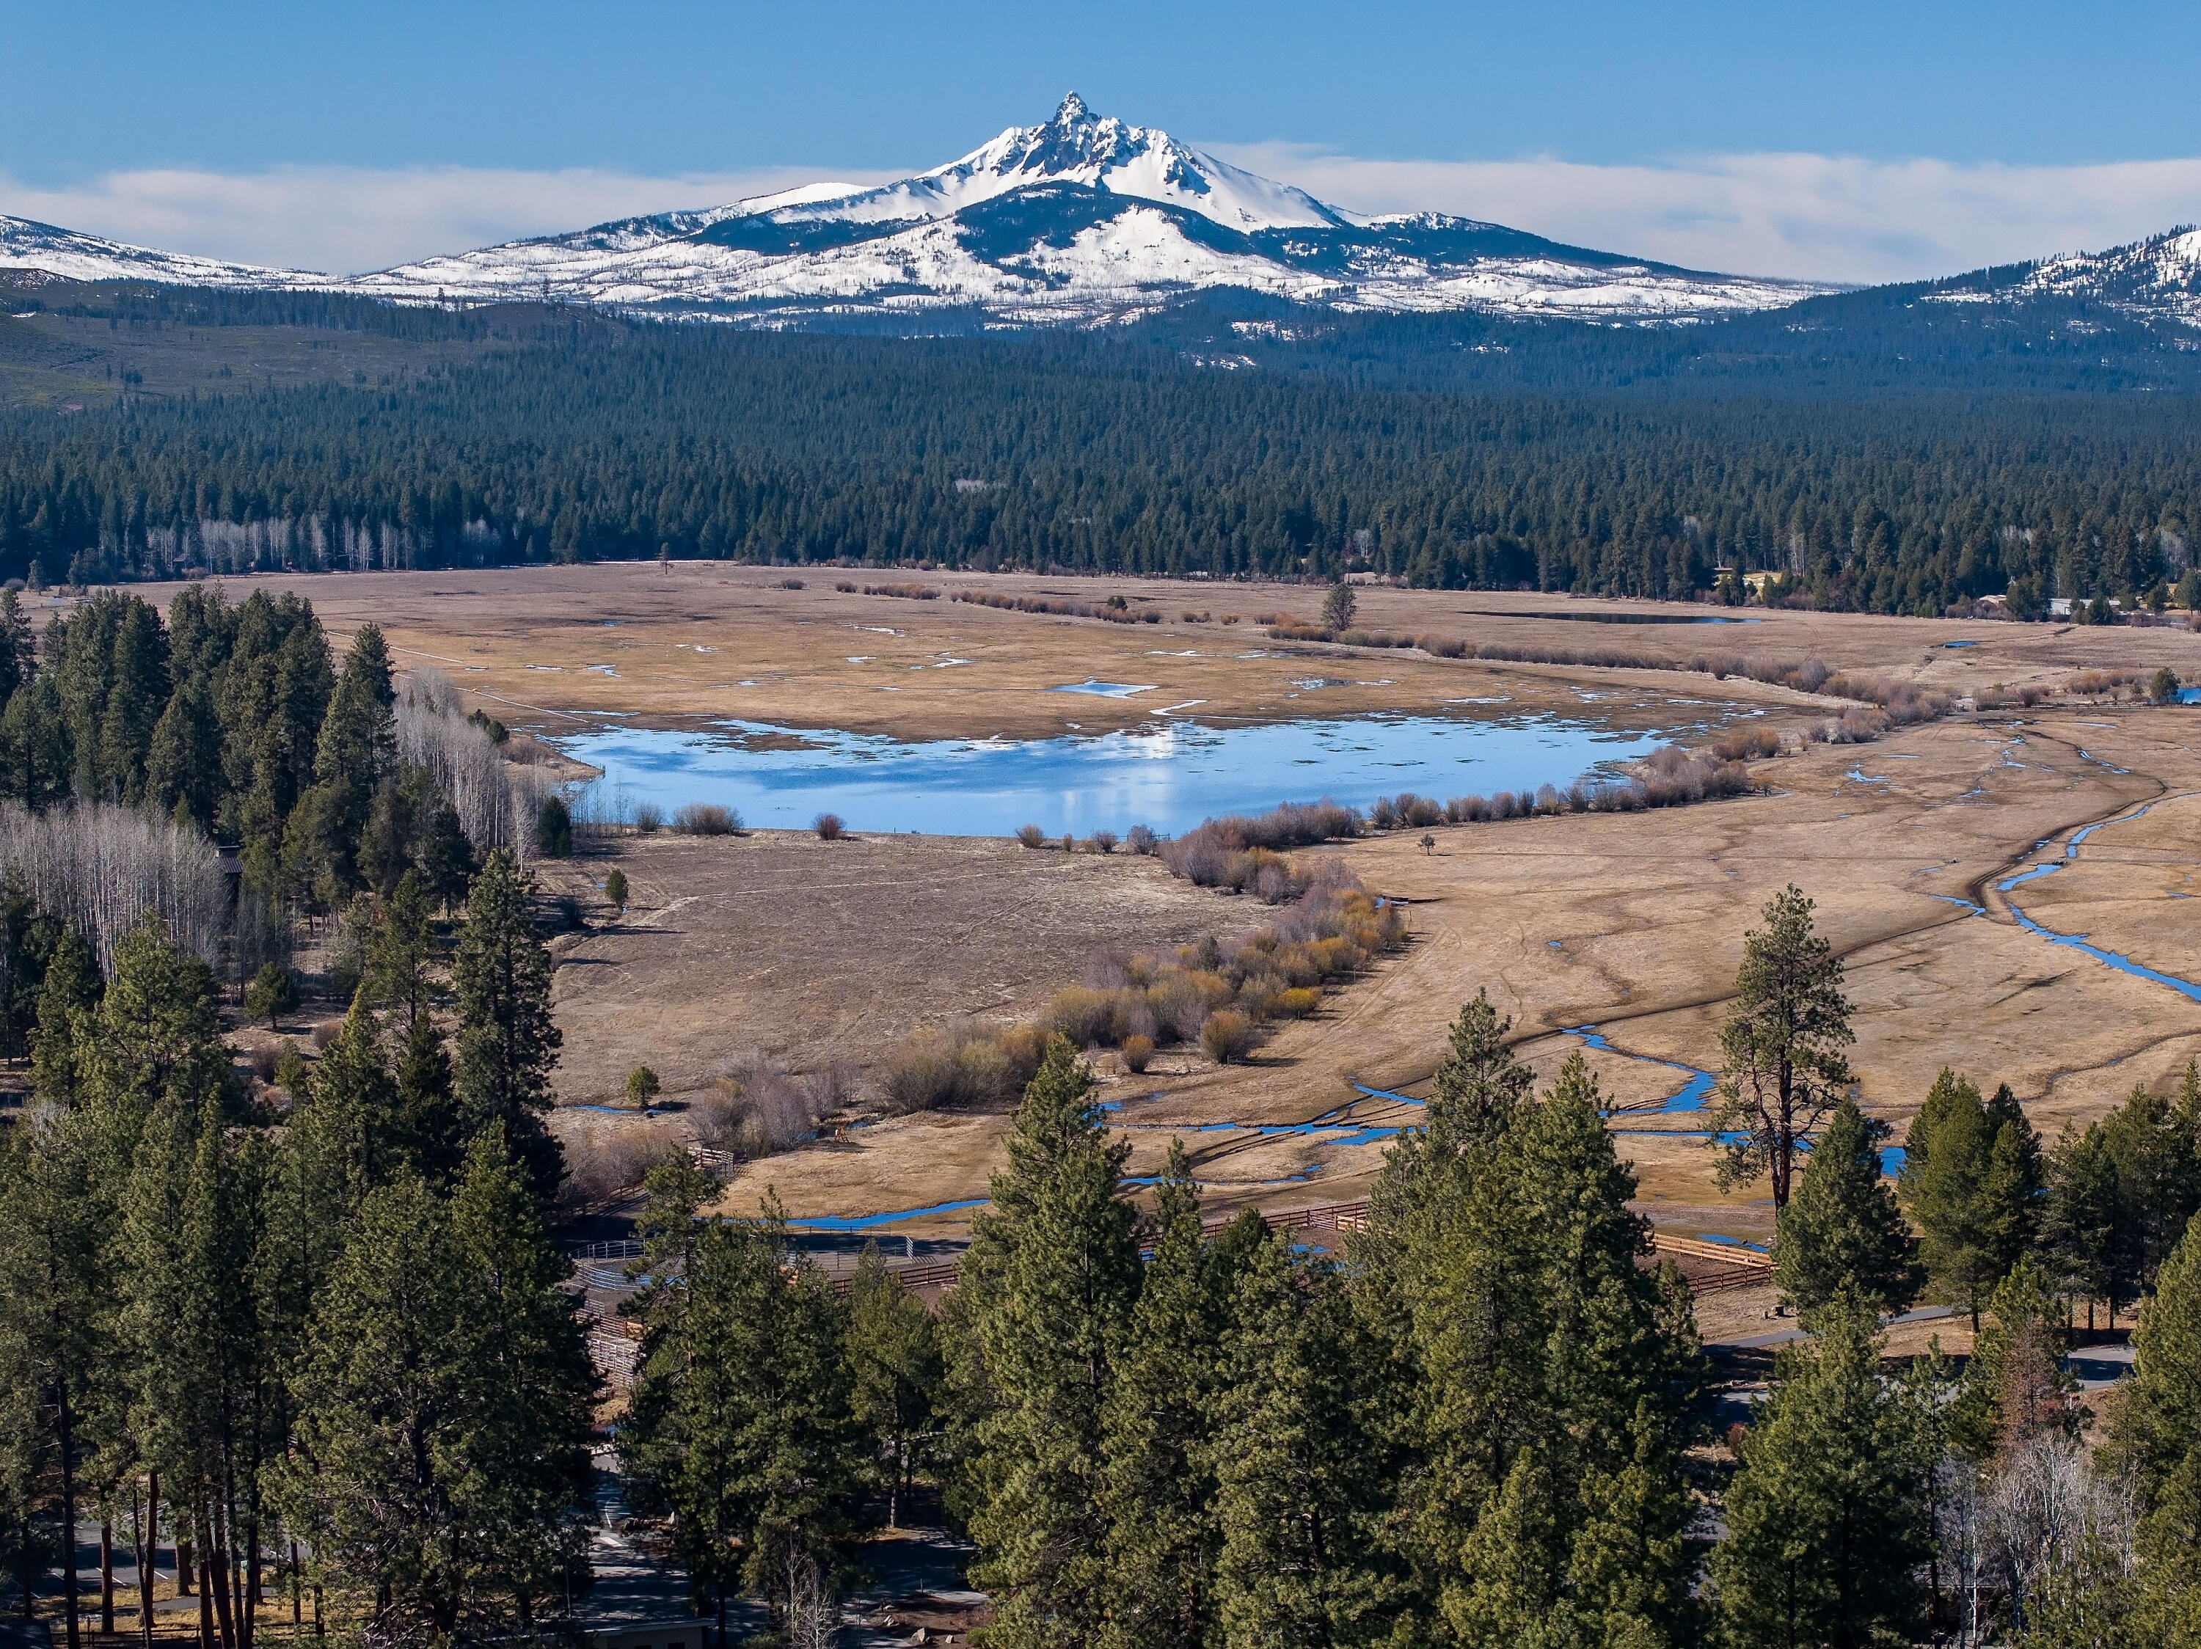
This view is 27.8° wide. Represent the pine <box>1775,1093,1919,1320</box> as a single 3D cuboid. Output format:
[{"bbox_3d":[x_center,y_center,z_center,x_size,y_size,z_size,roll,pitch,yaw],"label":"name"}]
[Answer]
[{"bbox_3d":[63.460,32.280,377.030,12.240,19.350,11.870,0,5,0],"label":"pine"}]

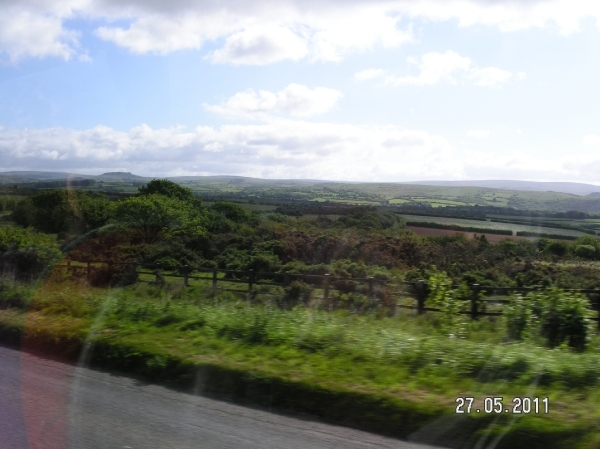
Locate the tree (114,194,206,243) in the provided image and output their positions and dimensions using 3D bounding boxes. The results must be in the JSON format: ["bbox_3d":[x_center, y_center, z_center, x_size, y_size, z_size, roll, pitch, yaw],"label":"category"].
[{"bbox_3d":[-10.599,-0.304,50.000,7.000,4.100,6.000,1,3,0],"label":"tree"}]

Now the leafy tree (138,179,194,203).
[{"bbox_3d":[-12.389,-1.884,62.000,6.000,5.000,5.500,1,3,0],"label":"leafy tree"}]

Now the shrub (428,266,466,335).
[{"bbox_3d":[4.052,2.157,18.200,1.100,1.900,1.000,1,3,0],"label":"shrub"}]

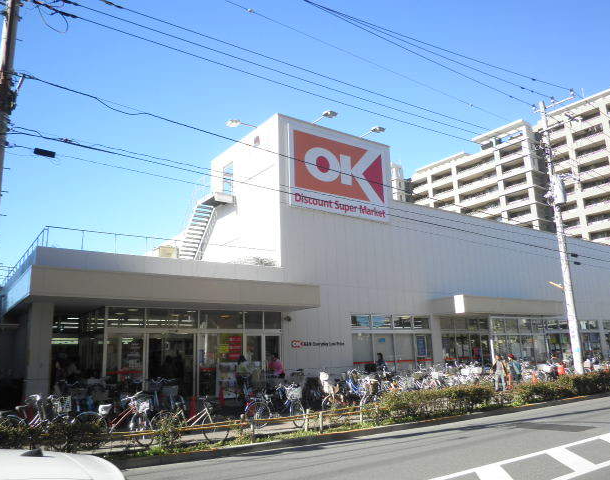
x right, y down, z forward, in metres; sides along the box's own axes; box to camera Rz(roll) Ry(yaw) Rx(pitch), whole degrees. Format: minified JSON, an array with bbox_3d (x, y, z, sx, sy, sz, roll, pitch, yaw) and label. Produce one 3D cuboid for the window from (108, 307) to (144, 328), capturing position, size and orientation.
[{"bbox_3d":[-6.525,2.844,17.535,1.296,0.757,0.120,7,-16,-35],"label":"window"}]

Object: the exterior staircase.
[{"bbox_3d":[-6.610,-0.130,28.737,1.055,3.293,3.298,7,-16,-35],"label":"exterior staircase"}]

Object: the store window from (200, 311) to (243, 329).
[{"bbox_3d":[-3.391,3.272,19.729,1.955,0.750,0.120,7,-16,-35],"label":"store window"}]

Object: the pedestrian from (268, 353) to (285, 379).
[{"bbox_3d":[-1.032,4.954,17.622,0.500,1.580,0.500,10,-17,-41],"label":"pedestrian"}]

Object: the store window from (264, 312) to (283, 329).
[{"bbox_3d":[-1.409,3.545,21.115,0.928,0.760,0.120,7,-16,-35],"label":"store window"}]

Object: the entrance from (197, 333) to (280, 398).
[{"bbox_3d":[-3.115,5.943,23.384,4.498,2.786,0.200,7,-15,-34],"label":"entrance"}]

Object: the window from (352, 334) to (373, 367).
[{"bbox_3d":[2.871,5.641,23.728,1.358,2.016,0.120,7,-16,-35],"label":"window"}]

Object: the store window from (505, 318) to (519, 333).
[{"bbox_3d":[15.395,6.359,35.756,1.749,1.026,0.150,7,-15,-34],"label":"store window"}]

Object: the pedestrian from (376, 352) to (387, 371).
[{"bbox_3d":[4.350,7.197,27.058,0.500,1.629,0.480,7,-15,-34],"label":"pedestrian"}]

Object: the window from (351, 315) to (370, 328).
[{"bbox_3d":[3.263,4.818,28.244,1.444,0.811,0.150,7,-15,-34],"label":"window"}]

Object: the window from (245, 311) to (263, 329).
[{"bbox_3d":[-2.149,3.444,20.598,0.858,0.754,0.120,7,-16,-35],"label":"window"}]

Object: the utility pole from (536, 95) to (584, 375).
[{"bbox_3d":[11.303,-0.199,20.614,0.650,13.069,1.700,7,-15,-34],"label":"utility pole"}]

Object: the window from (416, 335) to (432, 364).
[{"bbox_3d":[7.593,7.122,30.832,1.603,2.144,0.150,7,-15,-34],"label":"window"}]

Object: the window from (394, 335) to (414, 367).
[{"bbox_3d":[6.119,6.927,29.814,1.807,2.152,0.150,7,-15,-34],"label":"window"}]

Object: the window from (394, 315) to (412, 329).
[{"bbox_3d":[5.267,4.426,25.796,1.463,0.689,0.120,7,-16,-35],"label":"window"}]

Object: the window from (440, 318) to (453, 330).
[{"bbox_3d":[9.636,5.735,32.626,1.408,0.803,0.150,7,-15,-34],"label":"window"}]

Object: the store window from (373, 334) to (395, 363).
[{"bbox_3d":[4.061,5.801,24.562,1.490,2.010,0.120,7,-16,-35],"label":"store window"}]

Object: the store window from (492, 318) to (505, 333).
[{"bbox_3d":[13.977,6.184,34.774,1.593,0.998,0.150,7,-15,-34],"label":"store window"}]

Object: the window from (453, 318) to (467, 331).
[{"bbox_3d":[9.249,5.007,28.574,1.324,0.675,0.120,7,-16,-35],"label":"window"}]

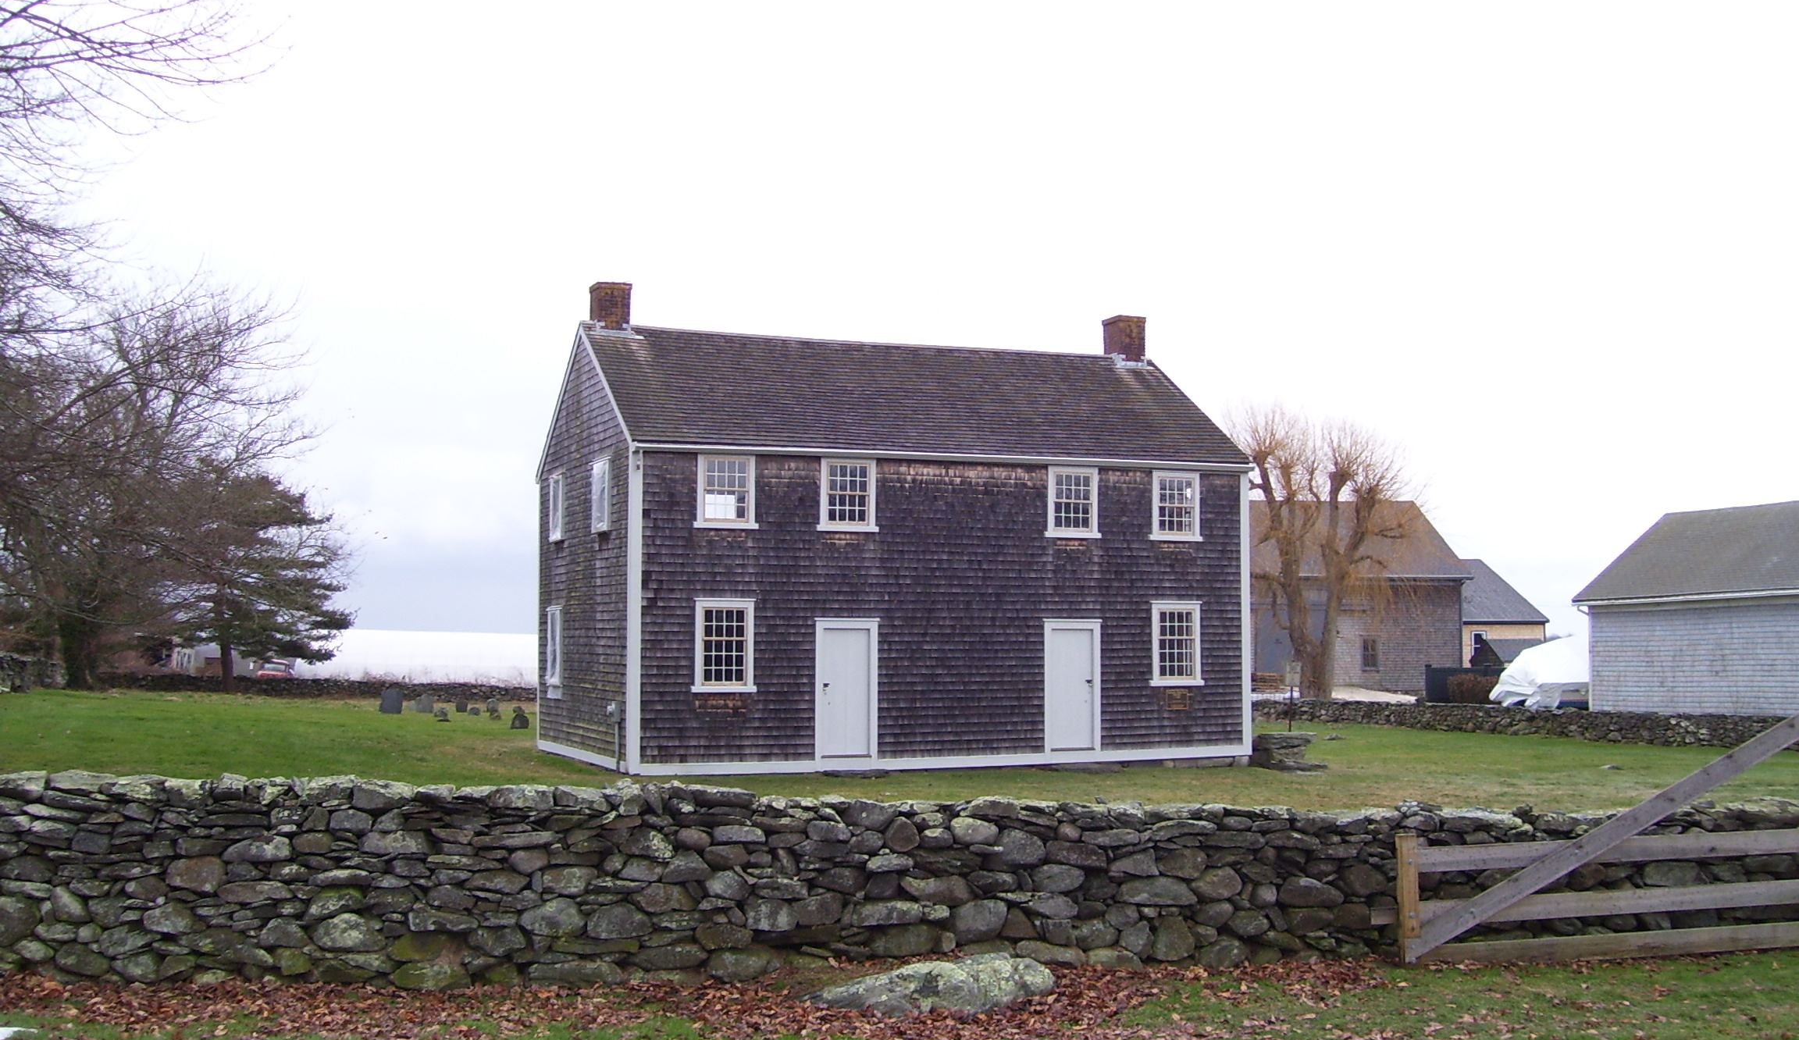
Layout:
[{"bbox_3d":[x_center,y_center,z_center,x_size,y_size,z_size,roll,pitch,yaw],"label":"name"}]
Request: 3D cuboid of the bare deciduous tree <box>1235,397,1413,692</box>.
[{"bbox_3d":[11.750,1.000,52.000,5.000,8.400,5.000,0,-3,0],"label":"bare deciduous tree"}]

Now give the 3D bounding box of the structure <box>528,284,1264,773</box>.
[{"bbox_3d":[-0.292,0.143,33.713,11.125,8.070,7.250,1,-4,-22],"label":"structure"}]

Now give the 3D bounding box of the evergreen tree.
[{"bbox_3d":[-22.200,2.080,64.000,6.800,7.700,6.600,0,-3,0],"label":"evergreen tree"}]

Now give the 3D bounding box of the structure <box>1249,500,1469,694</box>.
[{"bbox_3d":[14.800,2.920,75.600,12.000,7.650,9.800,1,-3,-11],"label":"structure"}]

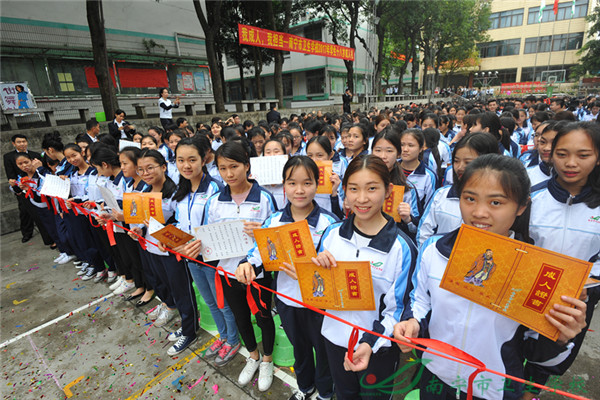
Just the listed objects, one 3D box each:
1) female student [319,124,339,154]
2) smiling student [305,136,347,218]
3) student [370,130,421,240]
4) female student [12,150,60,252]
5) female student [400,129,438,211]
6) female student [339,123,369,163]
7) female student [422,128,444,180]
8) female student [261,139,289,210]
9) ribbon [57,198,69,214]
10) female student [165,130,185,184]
[{"bbox_3d":[0.282,0.048,3.098,0.450,1.590,0.330,6,21,20],"label":"female student"},{"bbox_3d":[0.178,0.332,2.299,0.470,1.590,0.400,3,20,12],"label":"smiling student"},{"bbox_3d":[0.608,0.284,2.254,0.470,1.610,0.400,5,21,18],"label":"student"},{"bbox_3d":[-3.700,0.030,4.220,0.520,1.420,0.550,5,21,18],"label":"female student"},{"bbox_3d":[0.886,0.210,2.479,0.460,1.580,0.320,10,22,36],"label":"female student"},{"bbox_3d":[0.517,0.102,2.852,0.450,1.610,0.330,8,21,24],"label":"female student"},{"bbox_3d":[1.252,0.046,2.968,0.300,1.560,0.440,7,20,28],"label":"female student"},{"bbox_3d":[-0.196,0.291,2.442,0.460,1.560,0.380,7,20,30],"label":"female student"},{"bbox_3d":[-2.256,0.062,2.850,0.070,0.170,0.040,10,22,36],"label":"ribbon"},{"bbox_3d":[-1.167,0.100,3.095,0.450,1.580,0.330,1,20,8],"label":"female student"}]

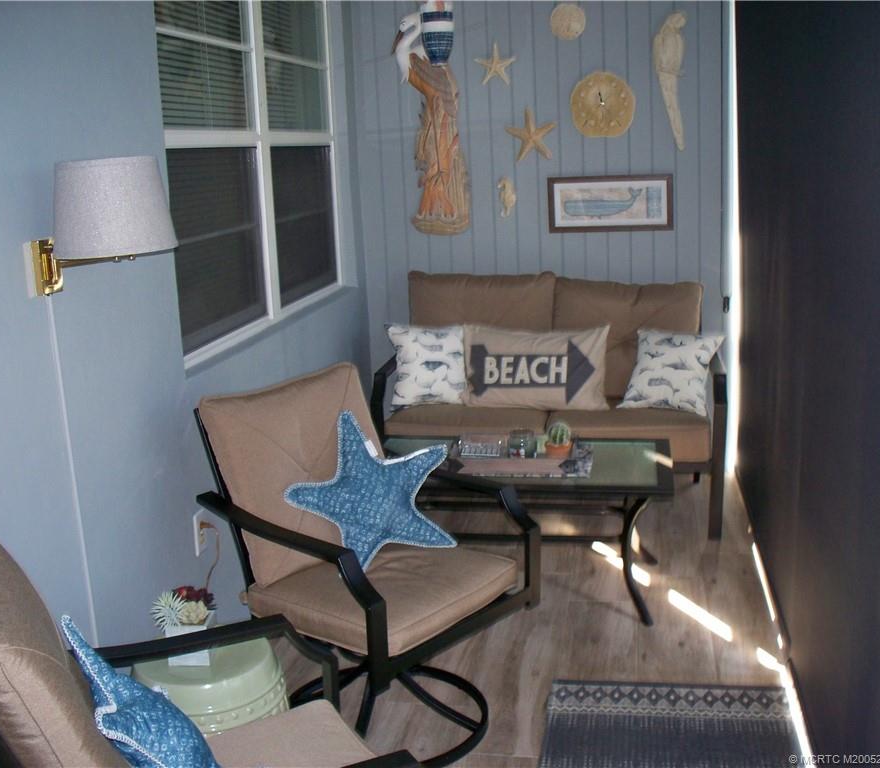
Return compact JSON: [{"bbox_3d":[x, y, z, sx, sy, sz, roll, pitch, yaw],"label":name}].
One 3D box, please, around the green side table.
[{"bbox_3d":[-0.492,0.790,2.248,0.345,0.450,0.345,0,13,10],"label":"green side table"}]

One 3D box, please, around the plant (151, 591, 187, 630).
[{"bbox_3d":[-0.559,0.466,2.133,0.072,0.080,0.070,0,13,10],"label":"plant"}]

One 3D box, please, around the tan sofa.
[{"bbox_3d":[0.458,0.051,4.250,1.330,0.920,0.800,0,13,10],"label":"tan sofa"}]

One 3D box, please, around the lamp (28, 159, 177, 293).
[{"bbox_3d":[-0.674,-0.324,2.131,0.280,0.275,0.260,0,13,10],"label":"lamp"}]

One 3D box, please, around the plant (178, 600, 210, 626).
[{"bbox_3d":[-0.503,0.469,2.124,0.064,0.054,0.055,0,13,10],"label":"plant"}]

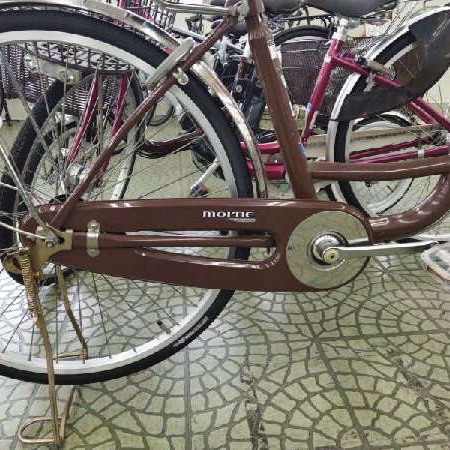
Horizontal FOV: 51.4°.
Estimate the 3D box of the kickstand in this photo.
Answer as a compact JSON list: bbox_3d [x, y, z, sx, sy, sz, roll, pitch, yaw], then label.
[{"bbox_3d":[-0.334,0.178,0.849,0.100,0.346,0.255,-3,22,-5],"label":"kickstand"}]

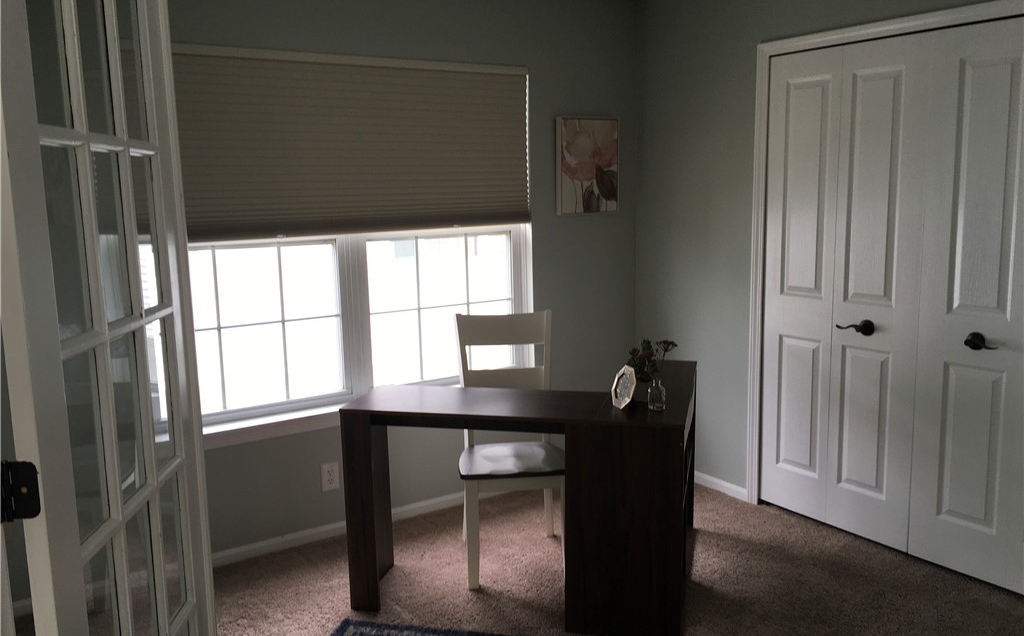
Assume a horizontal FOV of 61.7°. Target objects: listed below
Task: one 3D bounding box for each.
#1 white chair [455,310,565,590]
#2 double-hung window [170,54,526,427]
[{"bbox_3d":[0.007,0.502,3.443,0.455,0.985,0.525,-2,9,-7],"label":"white chair"},{"bbox_3d":[-0.675,-0.366,3.691,1.795,1.470,0.110,-7,11,-33],"label":"double-hung window"}]

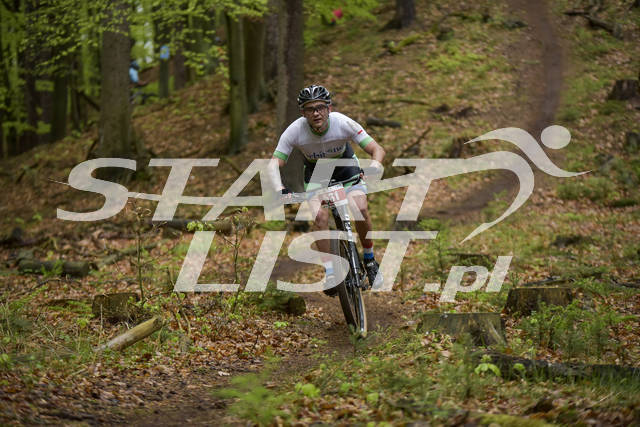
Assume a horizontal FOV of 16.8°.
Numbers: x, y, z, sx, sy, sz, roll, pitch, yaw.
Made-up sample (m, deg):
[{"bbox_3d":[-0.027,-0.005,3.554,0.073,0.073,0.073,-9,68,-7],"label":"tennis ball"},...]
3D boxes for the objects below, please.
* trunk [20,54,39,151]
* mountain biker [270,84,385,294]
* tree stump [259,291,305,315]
[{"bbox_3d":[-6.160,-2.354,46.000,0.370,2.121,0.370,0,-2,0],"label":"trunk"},{"bbox_3d":[0.050,-0.160,14.650,0.760,1.410,0.850,0,1,3],"label":"mountain biker"},{"bbox_3d":[-0.280,0.660,16.000,0.360,0.180,0.280,0,1,0],"label":"tree stump"}]

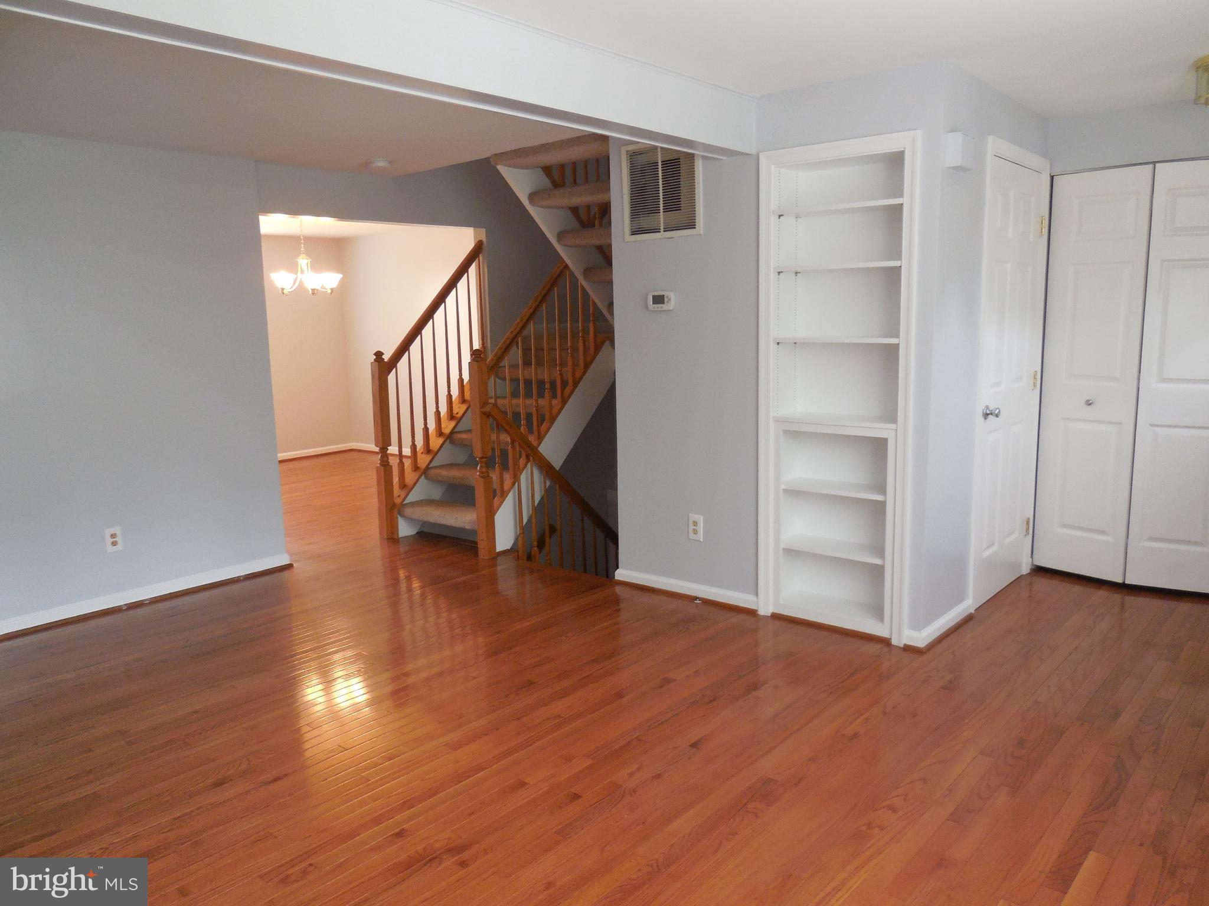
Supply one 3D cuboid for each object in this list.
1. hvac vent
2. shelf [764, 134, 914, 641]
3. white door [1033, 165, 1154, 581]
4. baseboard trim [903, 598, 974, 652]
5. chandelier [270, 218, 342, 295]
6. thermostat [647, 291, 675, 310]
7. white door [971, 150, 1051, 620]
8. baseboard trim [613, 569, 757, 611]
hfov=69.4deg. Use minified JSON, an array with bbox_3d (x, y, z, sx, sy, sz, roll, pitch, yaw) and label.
[{"bbox_3d":[0.265,-1.257,4.158,0.462,0.460,0.027,6,11,41],"label":"hvac vent"},{"bbox_3d":[1.045,-0.252,3.808,0.662,2.054,0.258,6,11,41],"label":"shelf"},{"bbox_3d":[2.432,-0.376,4.395,0.445,2.028,0.041,6,11,41],"label":"white door"},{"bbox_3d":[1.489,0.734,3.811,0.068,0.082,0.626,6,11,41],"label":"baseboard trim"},{"bbox_3d":[-2.315,-1.555,6.793,0.600,0.640,0.600,6,11,41],"label":"chandelier"},{"bbox_3d":[0.264,-0.738,4.243,0.145,0.084,0.030,6,11,41],"label":"thermostat"},{"bbox_3d":[1.934,-0.328,4.171,0.048,2.054,0.775,6,11,41],"label":"white door"},{"bbox_3d":[0.381,0.678,4.380,0.870,0.077,0.037,6,11,41],"label":"baseboard trim"}]

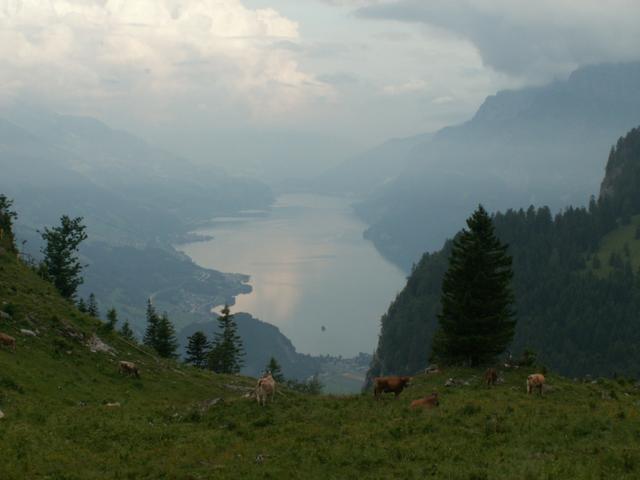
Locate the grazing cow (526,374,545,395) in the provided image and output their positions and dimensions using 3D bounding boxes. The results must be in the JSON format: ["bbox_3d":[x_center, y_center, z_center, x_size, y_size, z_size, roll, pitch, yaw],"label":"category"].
[{"bbox_3d":[14.097,9.439,81.000,0.680,1.350,2.000,4,7,35],"label":"grazing cow"}]

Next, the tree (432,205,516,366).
[{"bbox_3d":[13.928,3.946,113.000,7.400,14.800,7.400,0,6,0],"label":"tree"}]

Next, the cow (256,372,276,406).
[{"bbox_3d":[-2.710,7.573,63.000,0.720,1.650,2.150,2,6,15],"label":"cow"}]

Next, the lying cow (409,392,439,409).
[{"bbox_3d":[5.908,9.062,70.000,1.950,1.000,0.800,-4,7,-35],"label":"lying cow"}]

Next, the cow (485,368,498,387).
[{"bbox_3d":[12.768,10.222,92.000,0.680,1.350,2.000,-1,6,-10],"label":"cow"}]

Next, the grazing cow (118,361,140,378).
[{"bbox_3d":[-17.176,11.752,112.000,2.000,1.350,0.680,0,6,5],"label":"grazing cow"}]

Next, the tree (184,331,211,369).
[{"bbox_3d":[-12.837,11.575,130.000,2.800,4.300,2.800,0,6,0],"label":"tree"}]

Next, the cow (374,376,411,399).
[{"bbox_3d":[4.474,9.077,76.000,2.350,1.420,0.700,0,6,-5],"label":"cow"}]

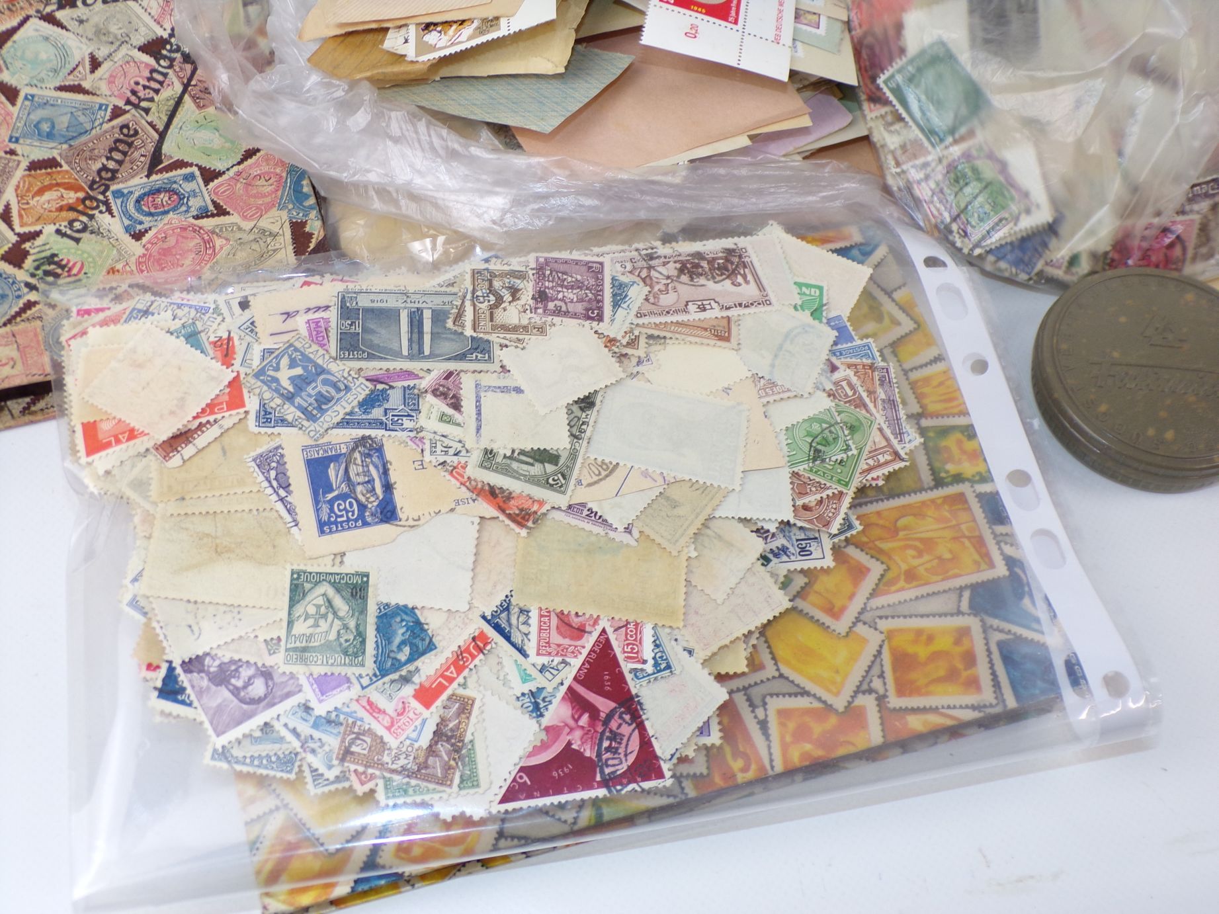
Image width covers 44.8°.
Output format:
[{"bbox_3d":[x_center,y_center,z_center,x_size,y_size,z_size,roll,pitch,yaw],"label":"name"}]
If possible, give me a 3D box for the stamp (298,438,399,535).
[{"bbox_3d":[-0.057,0.006,0.324,0.018,0.001,0.022,-9,65,-16],"label":"stamp"}]

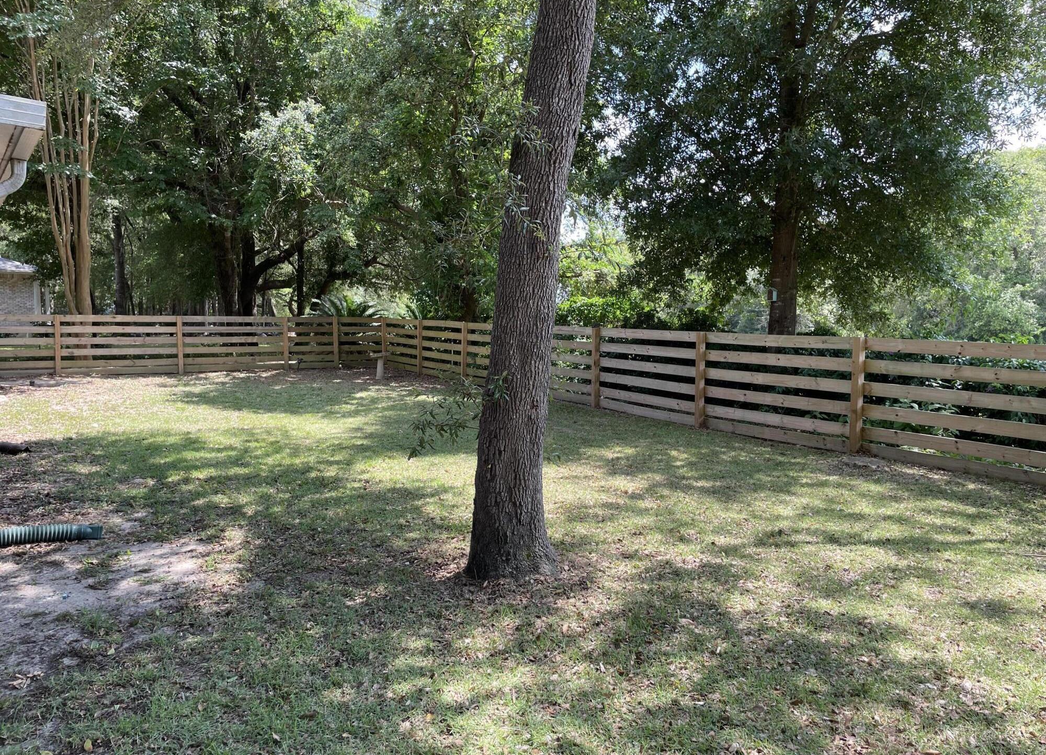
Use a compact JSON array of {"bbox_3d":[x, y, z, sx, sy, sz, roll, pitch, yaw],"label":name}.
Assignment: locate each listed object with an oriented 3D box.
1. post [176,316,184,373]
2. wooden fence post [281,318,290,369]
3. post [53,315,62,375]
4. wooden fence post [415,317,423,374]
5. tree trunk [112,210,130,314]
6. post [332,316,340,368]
[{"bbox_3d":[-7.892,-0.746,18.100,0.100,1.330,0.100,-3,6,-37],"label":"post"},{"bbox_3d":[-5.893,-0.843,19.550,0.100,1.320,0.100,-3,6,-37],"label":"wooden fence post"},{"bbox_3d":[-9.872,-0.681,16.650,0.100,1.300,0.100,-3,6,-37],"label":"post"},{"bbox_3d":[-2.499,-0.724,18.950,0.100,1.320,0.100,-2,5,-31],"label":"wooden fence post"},{"bbox_3d":[-17.417,-4.916,34.000,0.550,4.550,0.550,-3,6,-37],"label":"tree trunk"},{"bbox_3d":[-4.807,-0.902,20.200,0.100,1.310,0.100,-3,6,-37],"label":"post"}]

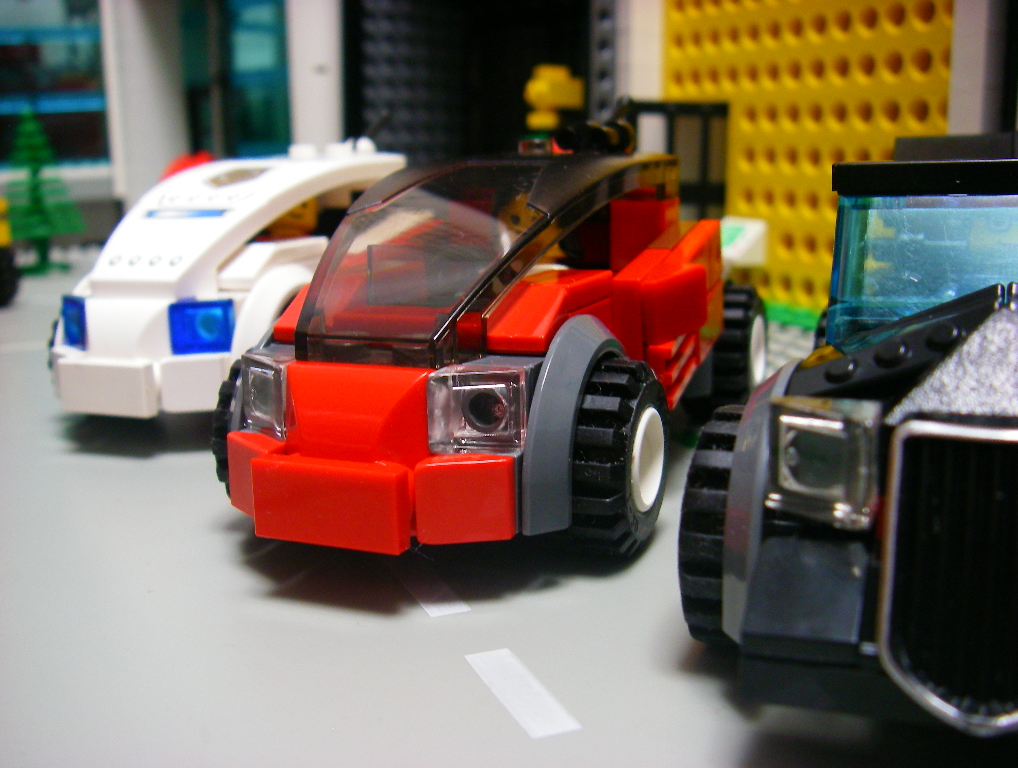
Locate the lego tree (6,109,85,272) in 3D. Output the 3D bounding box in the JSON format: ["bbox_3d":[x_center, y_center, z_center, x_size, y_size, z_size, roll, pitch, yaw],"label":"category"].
[{"bbox_3d":[-0.193,-0.080,0.458,0.034,0.064,0.034,-1,12,0],"label":"lego tree"}]

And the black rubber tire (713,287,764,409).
[{"bbox_3d":[0.034,-0.005,0.181,0.012,0.021,0.021,4,13,22],"label":"black rubber tire"}]

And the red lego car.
[{"bbox_3d":[0.002,-0.011,0.152,0.050,0.045,0.106,4,13,22],"label":"red lego car"}]

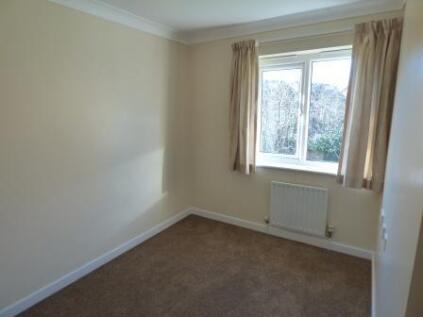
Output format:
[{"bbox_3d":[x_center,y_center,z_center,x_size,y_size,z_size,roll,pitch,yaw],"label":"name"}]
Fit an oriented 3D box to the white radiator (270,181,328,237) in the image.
[{"bbox_3d":[0.933,0.531,2.628,0.565,0.515,0.090,6,12,31],"label":"white radiator"}]

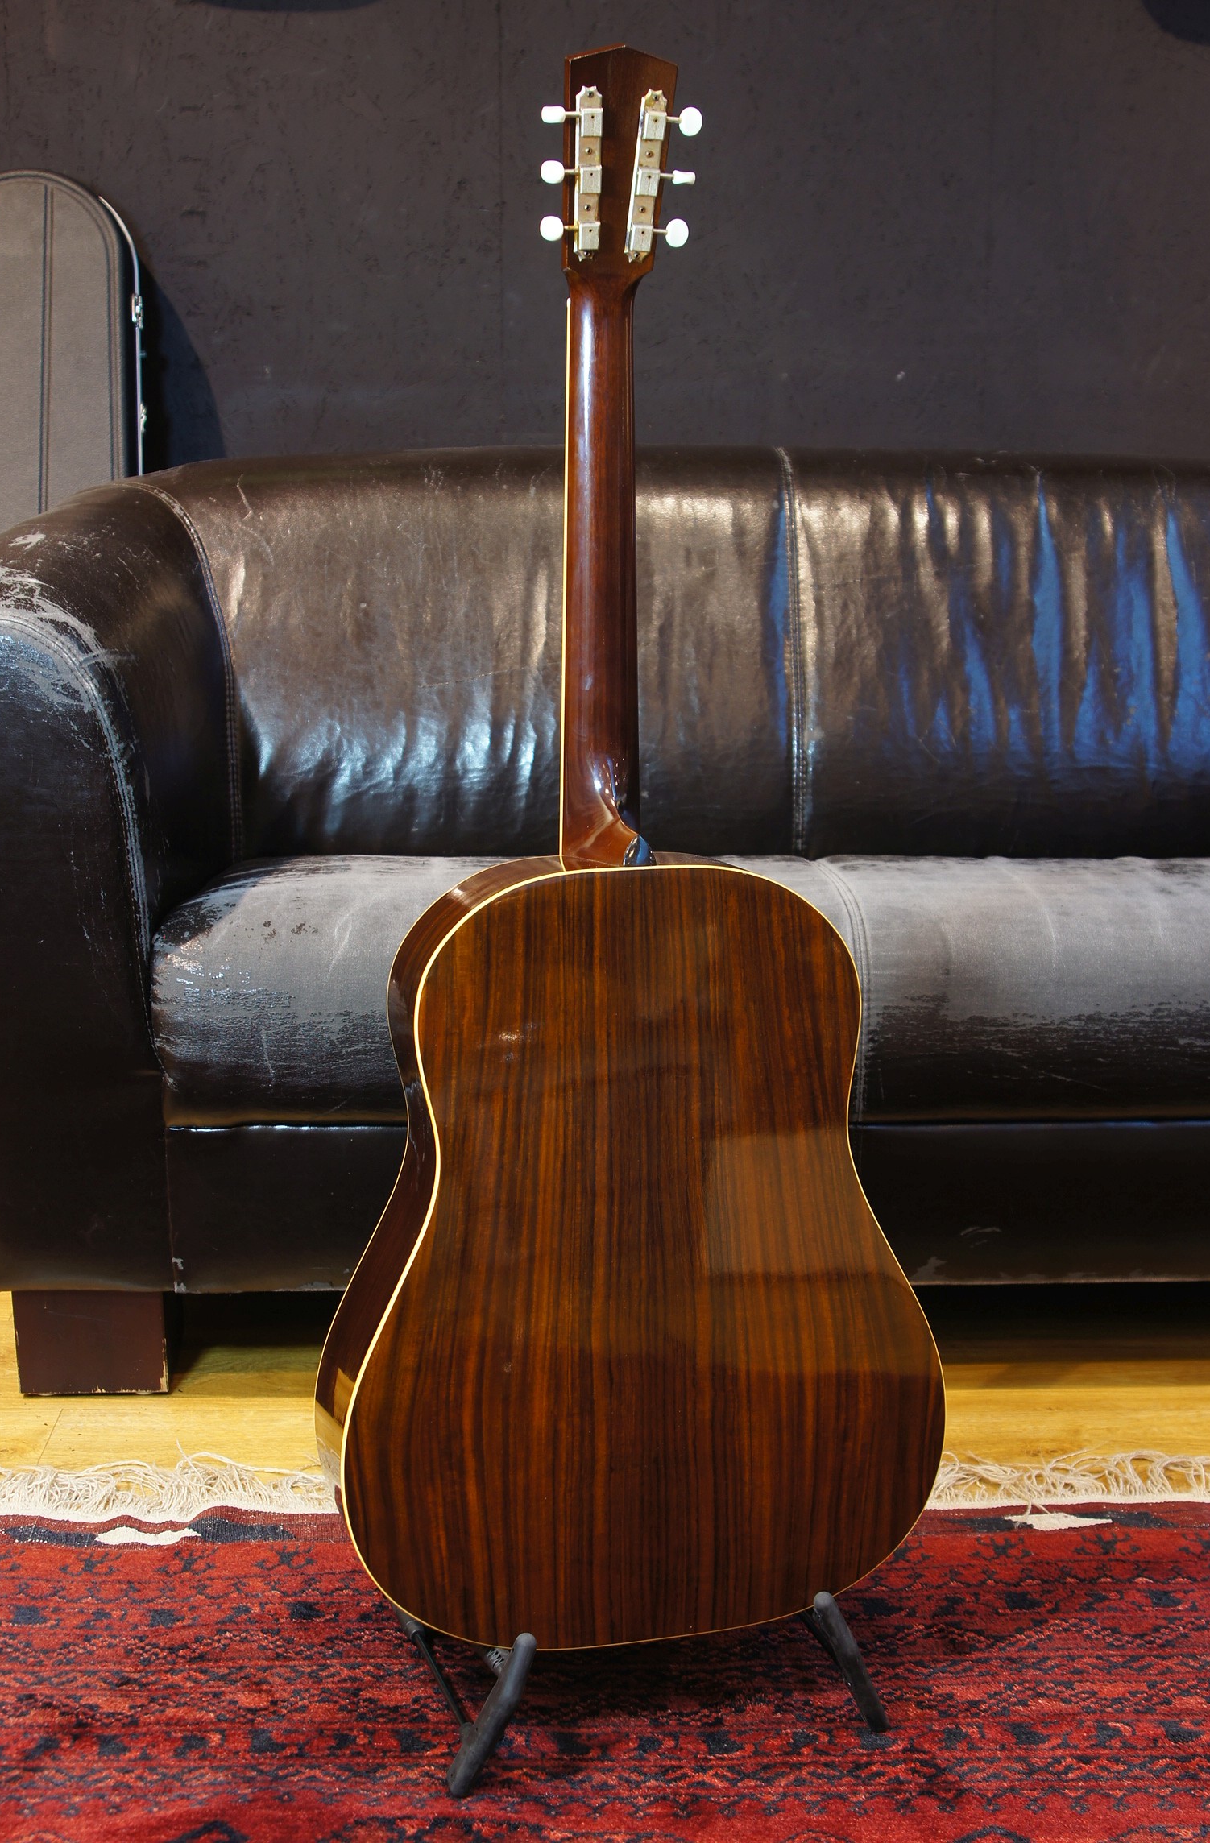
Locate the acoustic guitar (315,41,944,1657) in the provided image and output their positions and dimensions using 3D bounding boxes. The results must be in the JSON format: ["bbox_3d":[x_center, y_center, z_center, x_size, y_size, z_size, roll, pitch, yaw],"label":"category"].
[{"bbox_3d":[0.015,-0.043,1.510,0.408,1.028,0.140,-2,8,-15],"label":"acoustic guitar"}]

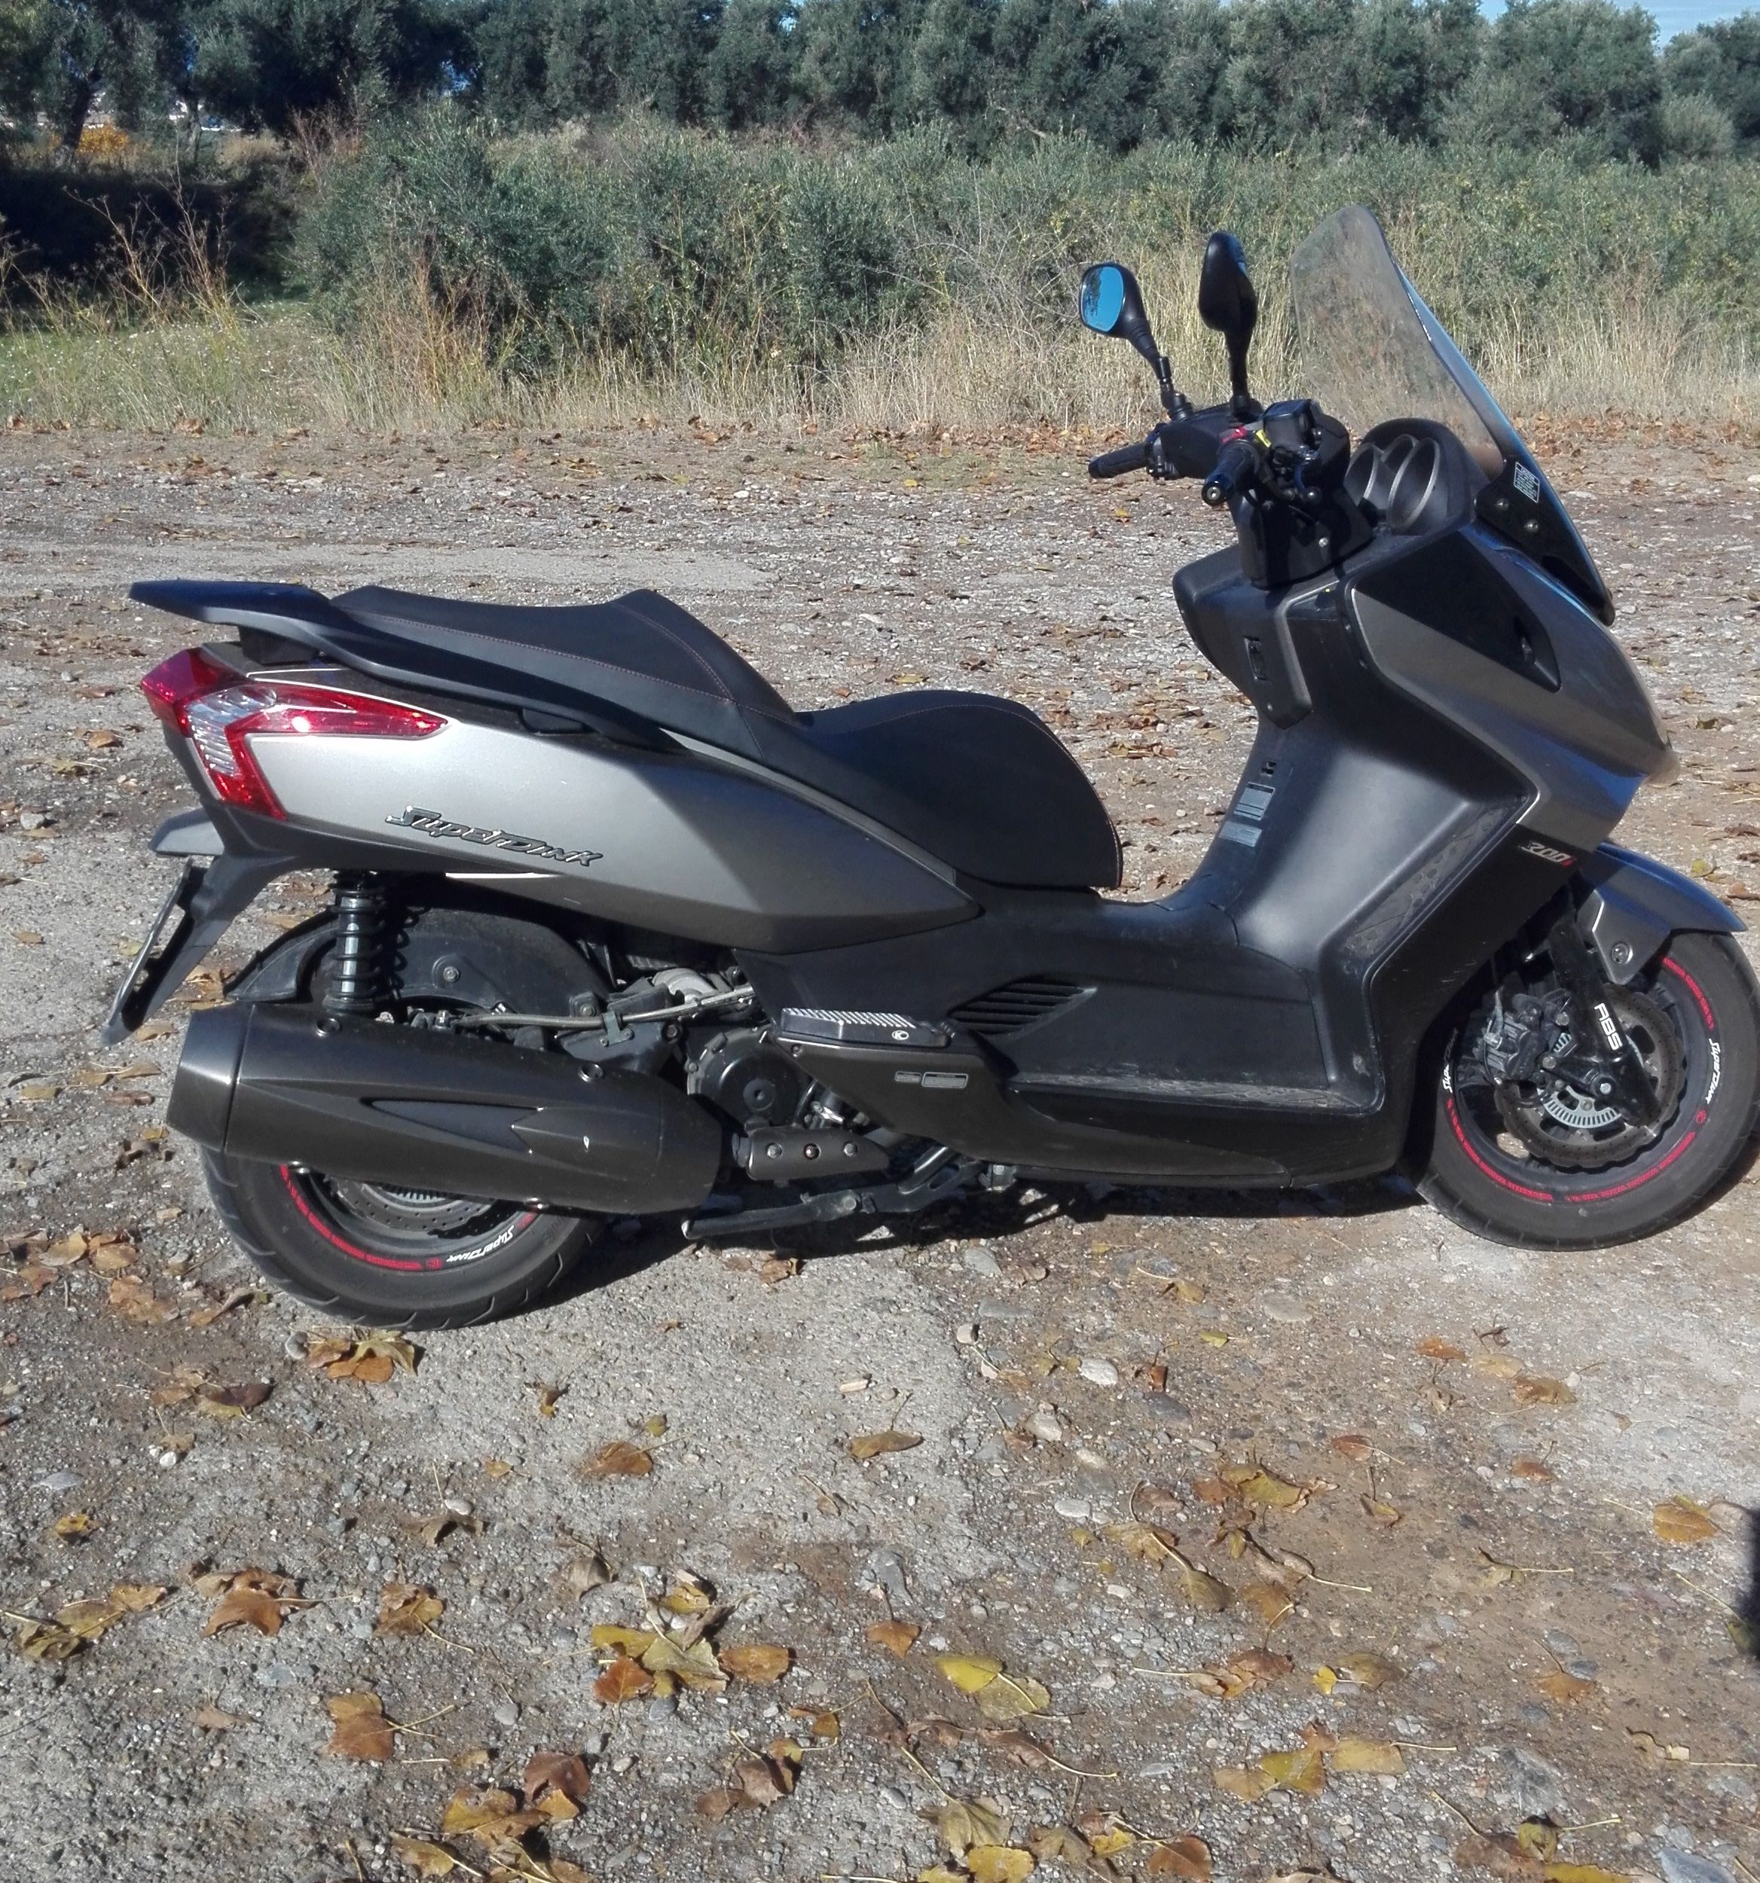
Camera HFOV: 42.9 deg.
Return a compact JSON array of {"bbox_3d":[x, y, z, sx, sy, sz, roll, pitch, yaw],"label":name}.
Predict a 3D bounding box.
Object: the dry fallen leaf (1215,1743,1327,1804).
[{"bbox_3d":[0.361,0.764,2.056,0.099,0.015,0.046,-4,21,-10],"label":"dry fallen leaf"}]

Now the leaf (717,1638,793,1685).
[{"bbox_3d":[-0.124,0.717,2.227,0.074,0.013,0.044,2,20,5],"label":"leaf"}]

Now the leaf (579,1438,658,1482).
[{"bbox_3d":[-0.305,0.604,2.611,0.083,0.020,0.058,-1,20,-3],"label":"leaf"}]

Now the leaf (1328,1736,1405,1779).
[{"bbox_3d":[0.451,0.757,2.080,0.065,0.012,0.036,0,20,0],"label":"leaf"}]

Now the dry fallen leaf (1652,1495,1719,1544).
[{"bbox_3d":[0.889,0.641,2.474,0.075,0.015,0.064,-15,24,-36],"label":"dry fallen leaf"}]

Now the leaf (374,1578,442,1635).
[{"bbox_3d":[-0.475,0.677,2.281,0.060,0.022,0.068,-2,21,-6],"label":"leaf"}]

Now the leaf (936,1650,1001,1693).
[{"bbox_3d":[0.092,0.725,2.238,0.051,0.015,0.062,-14,24,-33],"label":"leaf"}]

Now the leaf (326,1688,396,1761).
[{"bbox_3d":[-0.490,0.742,2.115,0.058,0.015,0.089,-4,21,-11],"label":"leaf"}]

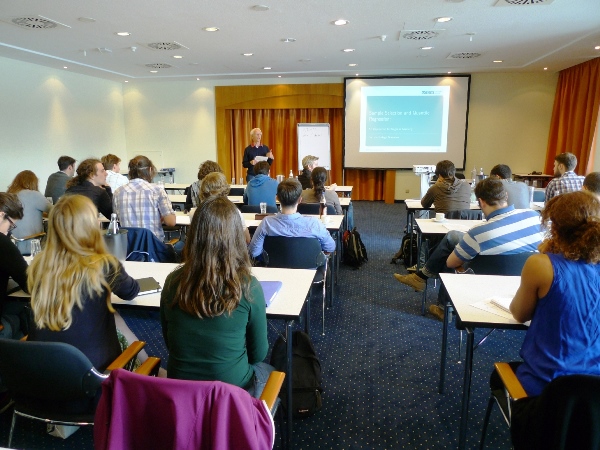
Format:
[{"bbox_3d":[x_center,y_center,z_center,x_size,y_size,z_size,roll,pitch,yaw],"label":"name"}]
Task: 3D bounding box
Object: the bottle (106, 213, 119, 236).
[{"bbox_3d":[-1.177,0.077,2.624,0.080,0.310,0.080,2,12,9],"label":"bottle"}]

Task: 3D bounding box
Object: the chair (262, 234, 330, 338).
[{"bbox_3d":[-0.032,0.423,3.389,0.550,0.800,0.580,2,12,10],"label":"chair"}]

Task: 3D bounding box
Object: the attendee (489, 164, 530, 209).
[{"bbox_3d":[2.180,-0.051,4.606,0.520,1.250,0.750,0,12,0],"label":"attendee"}]

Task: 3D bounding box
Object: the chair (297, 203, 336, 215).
[{"bbox_3d":[0.210,0.130,4.777,0.570,0.840,0.570,2,12,9],"label":"chair"}]

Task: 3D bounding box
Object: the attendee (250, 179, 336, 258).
[{"bbox_3d":[-0.057,0.196,3.501,0.600,1.200,0.800,2,12,10],"label":"attendee"}]

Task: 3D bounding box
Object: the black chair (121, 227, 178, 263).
[{"bbox_3d":[-1.223,0.381,3.630,0.550,0.800,0.580,2,12,14],"label":"black chair"}]

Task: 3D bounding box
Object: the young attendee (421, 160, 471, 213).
[{"bbox_3d":[1.587,-0.076,4.662,0.530,1.280,0.760,1,12,5],"label":"young attendee"}]

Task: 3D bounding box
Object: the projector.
[{"bbox_3d":[1.802,-0.830,6.040,0.370,0.110,0.300,2,12,10],"label":"projector"}]

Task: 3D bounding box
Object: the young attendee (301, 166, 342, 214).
[{"bbox_3d":[0.233,-0.075,4.876,0.520,1.200,0.720,2,12,9],"label":"young attendee"}]

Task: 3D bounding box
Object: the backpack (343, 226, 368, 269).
[{"bbox_3d":[0.674,0.265,5.077,0.290,0.420,0.230,-10,15,-39],"label":"backpack"}]

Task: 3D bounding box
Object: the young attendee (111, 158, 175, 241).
[{"bbox_3d":[-1.329,0.083,3.730,0.561,1.387,0.765,3,12,16],"label":"young attendee"}]

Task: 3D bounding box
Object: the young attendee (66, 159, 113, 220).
[{"bbox_3d":[-1.913,0.055,3.994,0.500,1.300,0.800,6,13,27],"label":"young attendee"}]

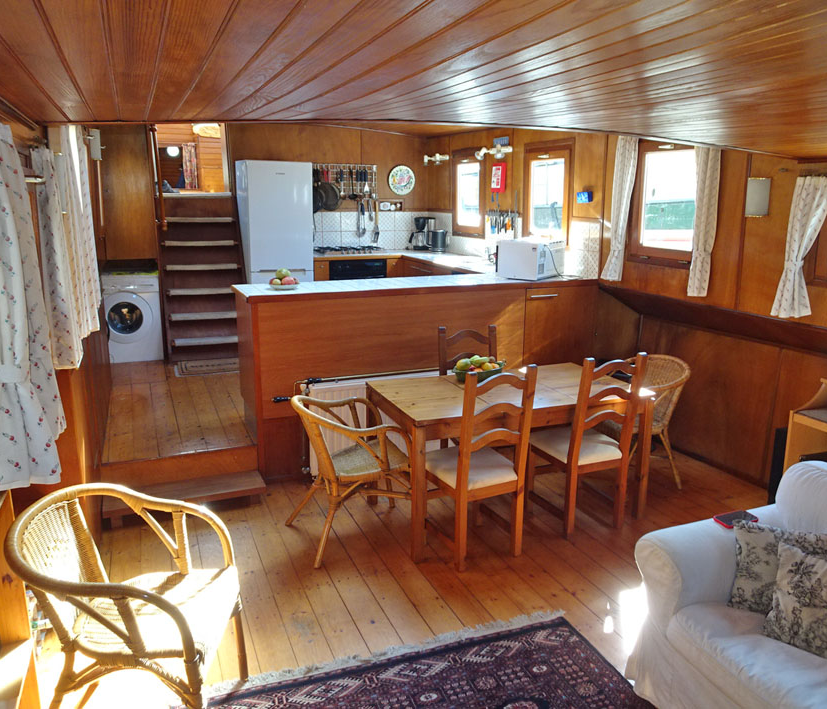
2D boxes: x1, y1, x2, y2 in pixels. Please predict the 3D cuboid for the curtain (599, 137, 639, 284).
[{"bbox_3d":[1.429,-1.017,4.599,0.090,0.990,0.310,-5,14,-22],"label":"curtain"}]

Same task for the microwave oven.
[{"bbox_3d":[0.877,-0.717,4.897,0.345,0.264,0.445,10,17,36],"label":"microwave oven"}]

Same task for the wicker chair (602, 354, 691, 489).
[{"bbox_3d":[1.439,0.437,4.236,0.650,0.790,0.560,-6,14,-27],"label":"wicker chair"}]

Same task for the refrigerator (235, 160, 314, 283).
[{"bbox_3d":[-1.332,-0.920,6.343,0.610,1.783,0.640,-5,14,-22],"label":"refrigerator"}]

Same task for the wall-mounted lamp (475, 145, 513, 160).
[{"bbox_3d":[0.736,-1.810,5.878,0.170,0.140,0.420,-5,14,-22],"label":"wall-mounted lamp"}]

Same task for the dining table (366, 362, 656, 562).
[{"bbox_3d":[0.528,0.554,3.798,1.407,0.745,0.788,-5,13,-21],"label":"dining table"}]

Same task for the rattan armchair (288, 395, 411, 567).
[{"bbox_3d":[-0.318,0.594,3.477,0.670,0.800,0.590,-5,14,-23],"label":"rattan armchair"}]

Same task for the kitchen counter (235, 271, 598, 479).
[{"bbox_3d":[0.063,0.058,4.673,2.500,1.150,0.605,-5,14,-22],"label":"kitchen counter"}]

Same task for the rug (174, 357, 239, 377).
[{"bbox_3d":[-1.735,0.098,5.878,0.750,0.012,0.460,-5,14,-22],"label":"rug"}]

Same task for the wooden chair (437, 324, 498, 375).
[{"bbox_3d":[0.398,0.361,4.052,0.420,1.010,0.480,-3,13,-13],"label":"wooden chair"}]

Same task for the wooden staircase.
[{"bbox_3d":[-2.015,-0.753,6.238,0.730,1.499,0.670,-5,14,-22],"label":"wooden staircase"}]

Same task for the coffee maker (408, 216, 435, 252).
[{"bbox_3d":[0.098,-1.307,7.158,0.260,0.360,0.180,-5,14,-22],"label":"coffee maker"}]

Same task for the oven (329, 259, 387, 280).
[{"bbox_3d":[-0.662,-0.718,6.918,0.600,0.595,0.550,-5,14,-22],"label":"oven"}]

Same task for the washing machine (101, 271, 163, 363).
[{"bbox_3d":[-2.692,-0.385,6.129,0.600,0.825,0.580,-5,14,-22],"label":"washing machine"}]

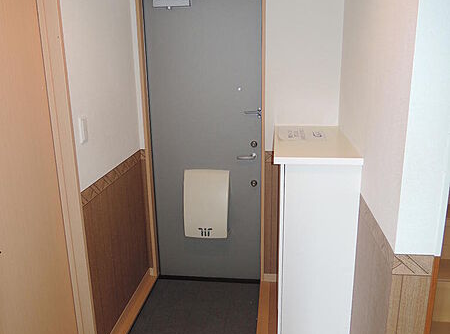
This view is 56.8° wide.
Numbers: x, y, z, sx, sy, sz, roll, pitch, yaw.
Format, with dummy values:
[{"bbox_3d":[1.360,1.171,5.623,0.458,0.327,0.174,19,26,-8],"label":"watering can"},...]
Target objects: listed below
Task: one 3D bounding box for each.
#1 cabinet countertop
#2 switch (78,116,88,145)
[{"bbox_3d":[0.471,-0.134,2.263,0.394,0.032,0.842,1,15,7],"label":"cabinet countertop"},{"bbox_3d":[-0.667,-0.178,1.987,0.012,0.120,0.070,1,15,7],"label":"switch"}]

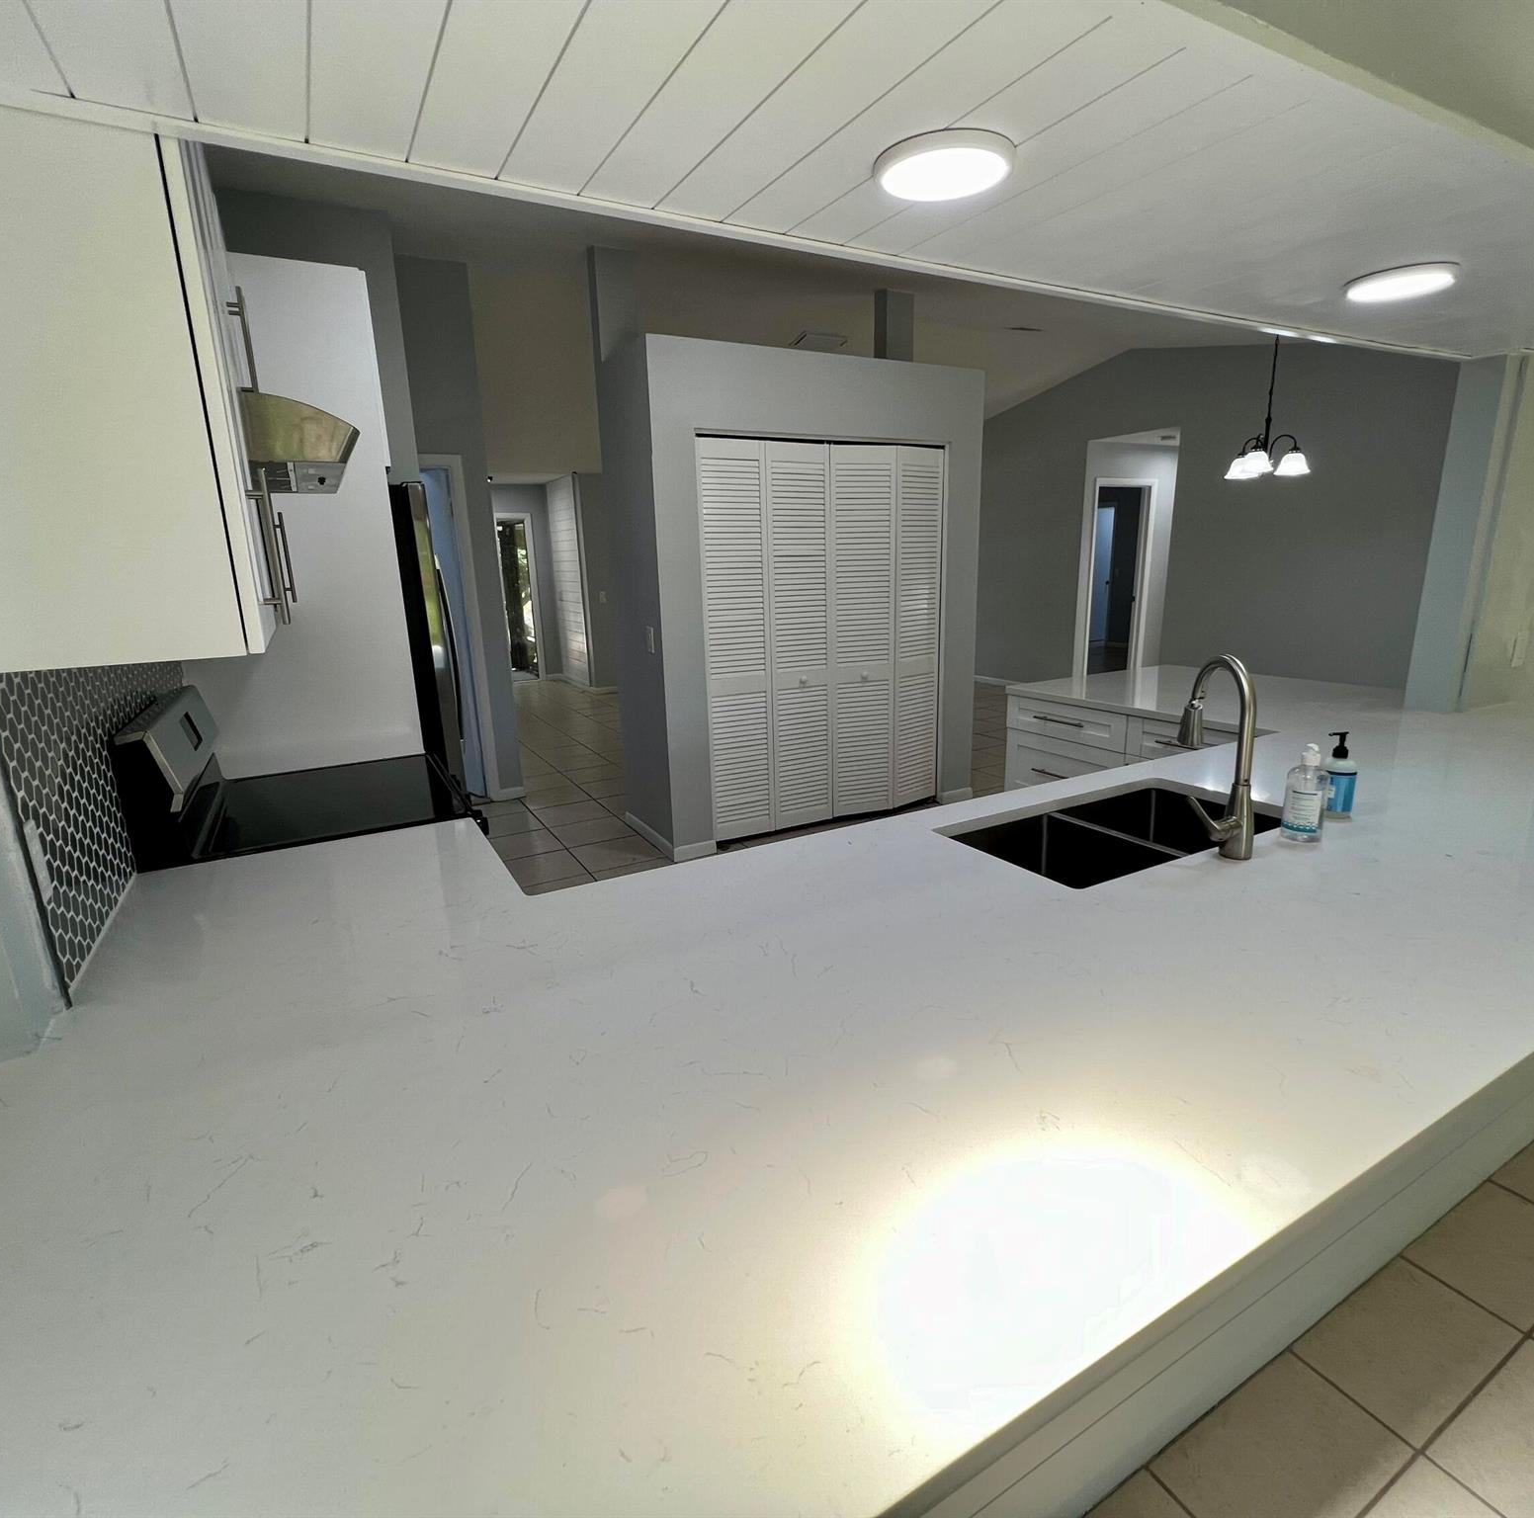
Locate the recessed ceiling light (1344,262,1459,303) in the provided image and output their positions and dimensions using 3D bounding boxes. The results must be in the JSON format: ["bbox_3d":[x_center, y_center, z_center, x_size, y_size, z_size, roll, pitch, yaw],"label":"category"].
[{"bbox_3d":[1.389,-1.043,1.665,0.203,0.026,0.196,-9,16,-28],"label":"recessed ceiling light"}]

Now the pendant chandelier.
[{"bbox_3d":[2.765,-1.993,4.144,0.528,0.876,0.511,-9,16,-28],"label":"pendant chandelier"}]

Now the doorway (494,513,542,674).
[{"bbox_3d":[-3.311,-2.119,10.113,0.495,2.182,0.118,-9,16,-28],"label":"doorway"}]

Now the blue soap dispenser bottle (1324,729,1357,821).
[{"bbox_3d":[1.268,0.028,1.675,0.069,0.183,0.071,0,14,6],"label":"blue soap dispenser bottle"}]

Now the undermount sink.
[{"bbox_3d":[0.789,0.269,1.681,0.772,0.205,0.403,-9,16,-28],"label":"undermount sink"}]

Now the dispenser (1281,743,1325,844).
[{"bbox_3d":[1.100,0.064,1.547,0.061,0.191,0.079,-14,19,-42],"label":"dispenser"}]

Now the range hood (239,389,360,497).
[{"bbox_3d":[-1.268,-0.728,1.774,0.518,0.144,0.737,-9,16,-28],"label":"range hood"}]

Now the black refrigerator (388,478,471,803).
[{"bbox_3d":[-1.543,-0.025,2.756,0.742,1.776,0.864,-9,16,-28],"label":"black refrigerator"}]

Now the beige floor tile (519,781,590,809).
[{"bbox_3d":[-1.437,0.264,5.157,0.414,0.012,0.412,-9,16,-28],"label":"beige floor tile"}]

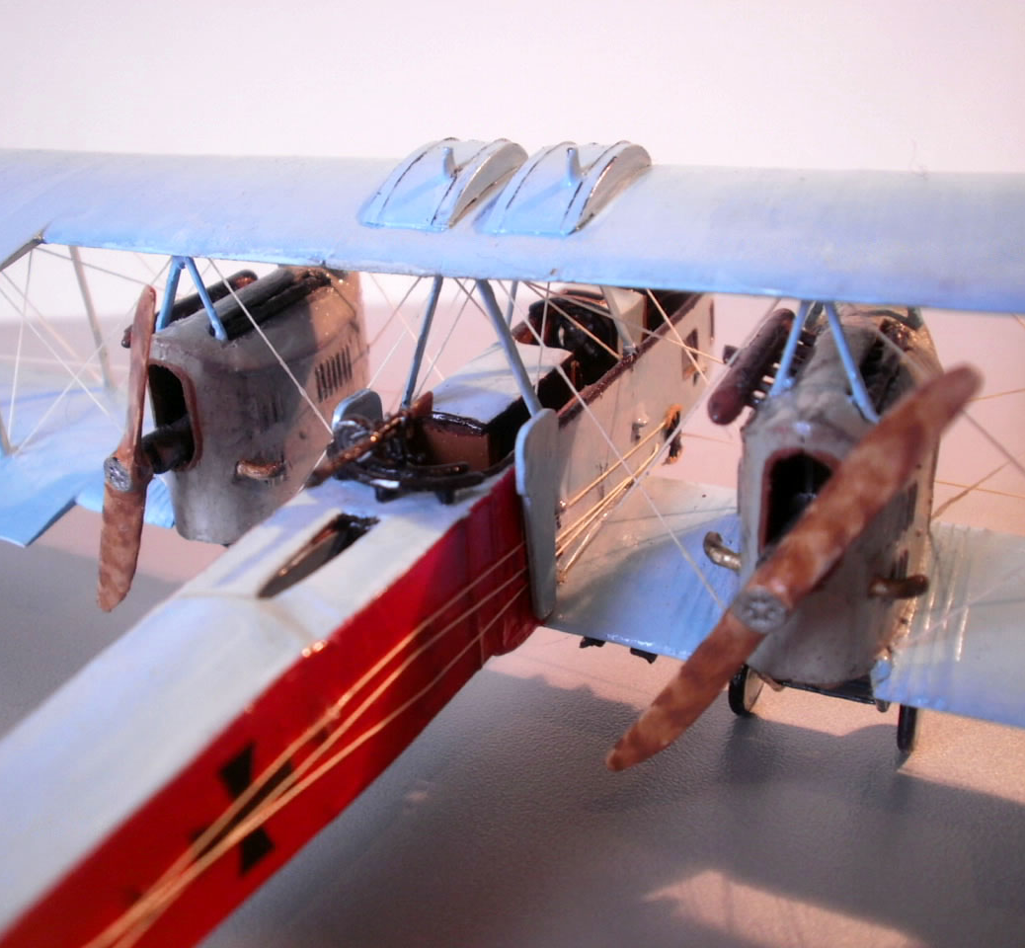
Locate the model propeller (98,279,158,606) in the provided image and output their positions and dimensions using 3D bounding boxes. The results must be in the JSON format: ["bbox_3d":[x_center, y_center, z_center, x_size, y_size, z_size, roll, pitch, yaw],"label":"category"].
[{"bbox_3d":[-0.037,-0.001,0.109,0.004,0.043,0.003,35,41,13],"label":"model propeller"}]

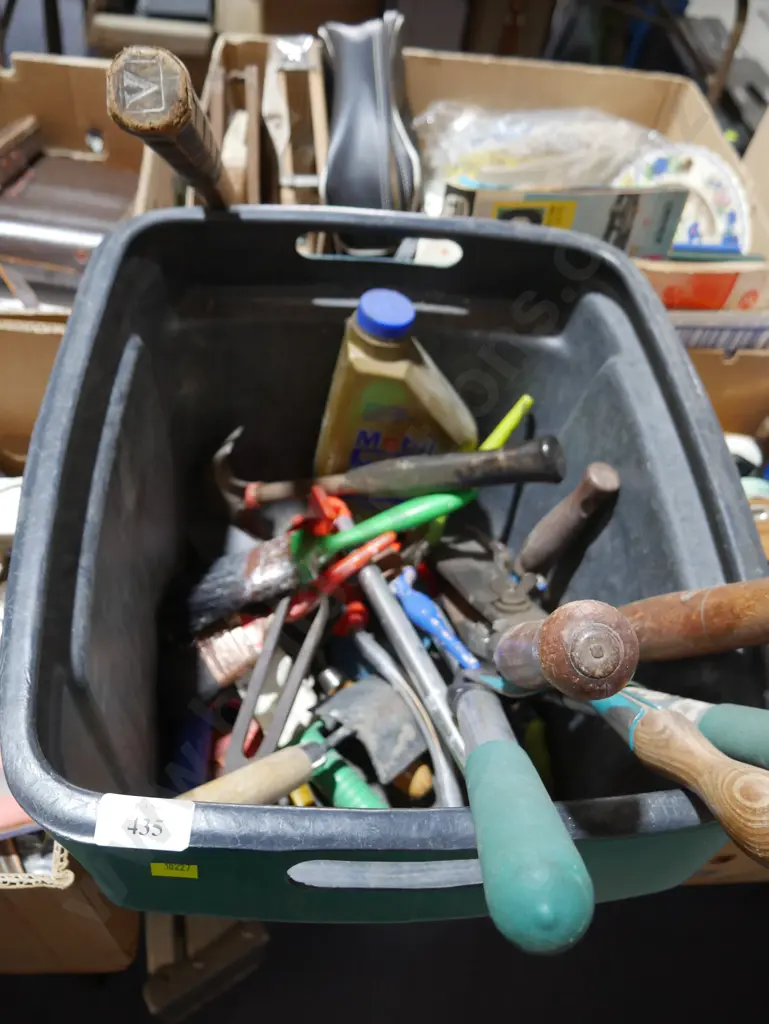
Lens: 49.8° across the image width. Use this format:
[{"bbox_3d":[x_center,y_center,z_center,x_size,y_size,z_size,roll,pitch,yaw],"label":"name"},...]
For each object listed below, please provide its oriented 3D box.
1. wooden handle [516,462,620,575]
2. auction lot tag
[{"bbox_3d":[0.145,0.010,0.656,0.034,0.124,0.034,16,51,-6],"label":"wooden handle"},{"bbox_3d":[-0.100,0.130,0.346,0.038,0.002,0.021,6,78,-5],"label":"auction lot tag"}]

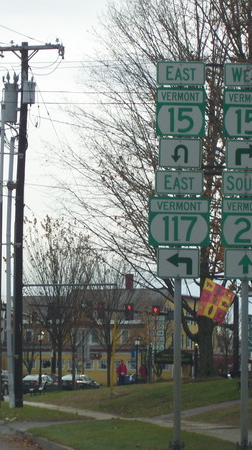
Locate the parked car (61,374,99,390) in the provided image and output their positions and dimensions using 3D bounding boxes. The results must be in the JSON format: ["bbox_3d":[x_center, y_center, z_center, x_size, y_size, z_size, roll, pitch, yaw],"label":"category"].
[{"bbox_3d":[-3.727,12.925,153.000,1.770,1.430,4.600,-1,-5,21],"label":"parked car"}]

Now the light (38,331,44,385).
[{"bbox_3d":[-6.271,9.809,137.000,0.400,4.150,0.400,1,-5,-7],"label":"light"}]

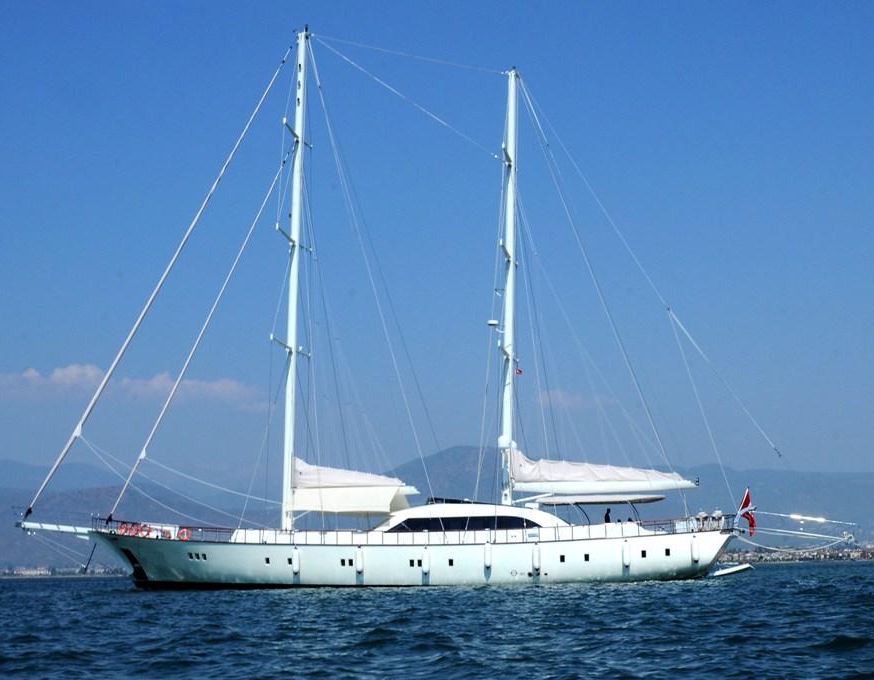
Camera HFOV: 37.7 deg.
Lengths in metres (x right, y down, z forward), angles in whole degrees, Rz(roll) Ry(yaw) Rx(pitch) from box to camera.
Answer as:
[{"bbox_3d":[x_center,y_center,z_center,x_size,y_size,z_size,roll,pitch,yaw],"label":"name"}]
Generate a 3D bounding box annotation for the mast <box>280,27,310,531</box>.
[{"bbox_3d":[-9.178,-4.516,83.098,0.520,33.441,0.450,-1,-10,13],"label":"mast"}]

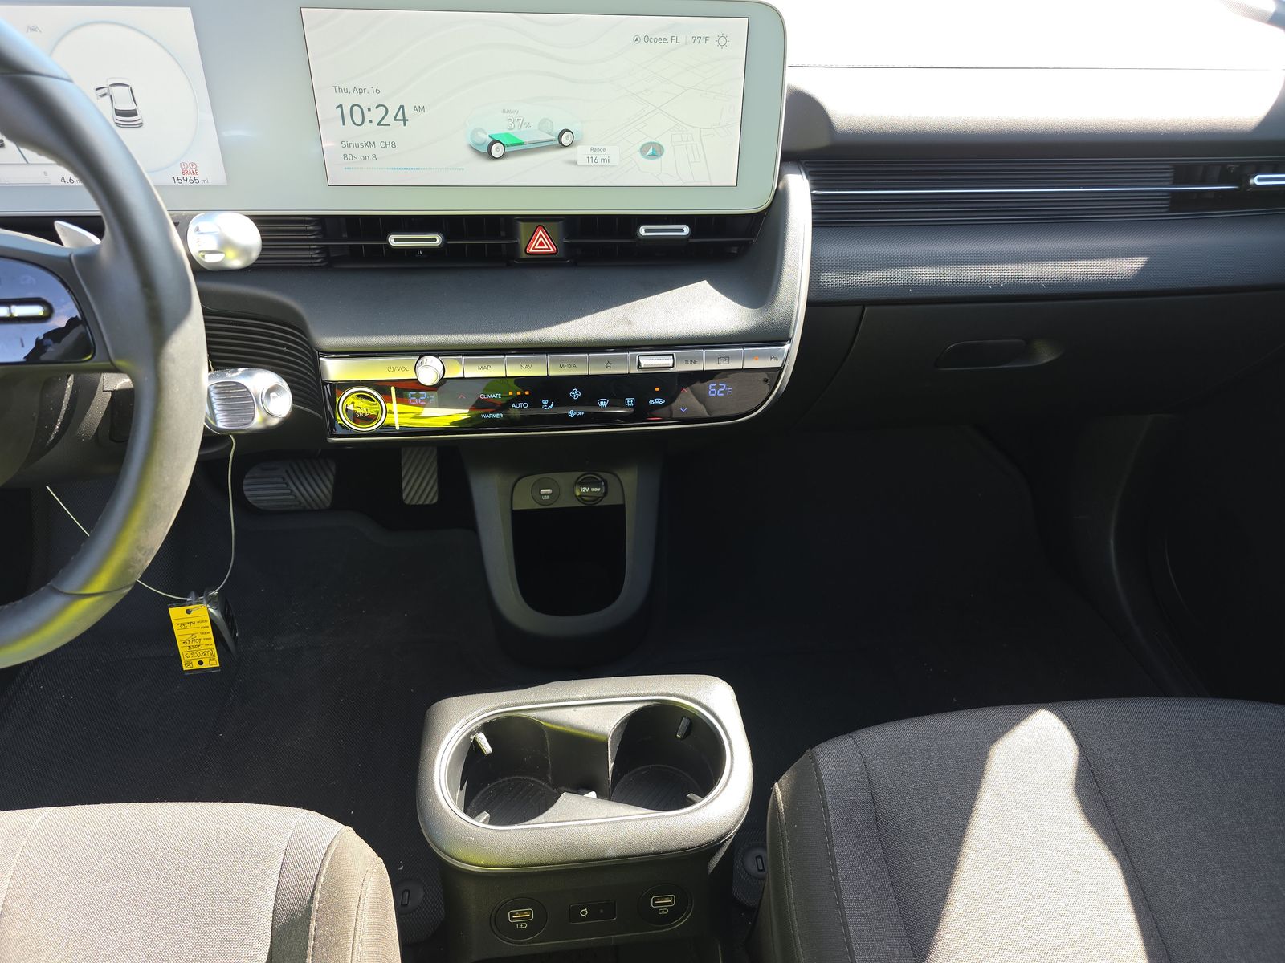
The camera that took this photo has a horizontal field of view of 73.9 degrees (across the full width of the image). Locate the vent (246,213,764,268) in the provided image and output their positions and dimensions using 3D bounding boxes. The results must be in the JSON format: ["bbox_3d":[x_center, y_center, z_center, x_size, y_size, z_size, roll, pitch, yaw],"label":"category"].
[{"bbox_3d":[-0.104,-0.189,0.668,0.390,0.042,0.033,-2,30,-6],"label":"vent"}]

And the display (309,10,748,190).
[{"bbox_3d":[-0.075,-0.264,0.596,0.294,0.111,0.014,-2,30,-6],"label":"display"}]

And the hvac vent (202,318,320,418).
[{"bbox_3d":[-0.289,-0.089,0.645,0.098,0.064,0.042,1,26,1],"label":"hvac vent"}]

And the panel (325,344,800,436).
[{"bbox_3d":[-0.063,-0.068,0.648,0.346,0.064,0.025,-2,26,-7],"label":"panel"}]

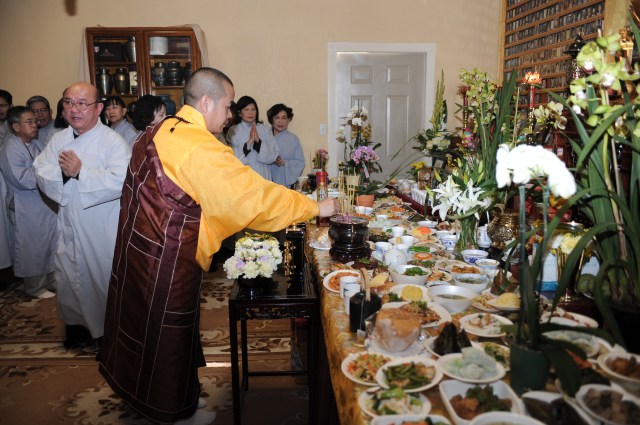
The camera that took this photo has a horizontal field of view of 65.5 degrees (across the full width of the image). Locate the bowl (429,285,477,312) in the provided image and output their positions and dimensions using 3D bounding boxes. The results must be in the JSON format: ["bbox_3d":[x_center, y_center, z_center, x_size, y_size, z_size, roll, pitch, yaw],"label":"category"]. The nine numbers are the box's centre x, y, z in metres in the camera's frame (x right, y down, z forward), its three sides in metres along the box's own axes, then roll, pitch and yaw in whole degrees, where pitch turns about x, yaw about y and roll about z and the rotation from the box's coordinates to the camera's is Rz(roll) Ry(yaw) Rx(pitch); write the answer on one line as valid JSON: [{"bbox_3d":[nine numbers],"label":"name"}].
[{"bbox_3d":[0.463,0.305,1.735,0.168,0.062,0.168,0,11,0],"label":"bowl"}]

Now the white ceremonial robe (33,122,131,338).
[{"bbox_3d":[-1.387,0.129,2.971,0.550,1.303,0.420,-2,11,-7],"label":"white ceremonial robe"}]

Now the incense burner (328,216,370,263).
[{"bbox_3d":[0.144,0.123,2.370,0.204,0.178,0.204,-1,11,-3],"label":"incense burner"}]

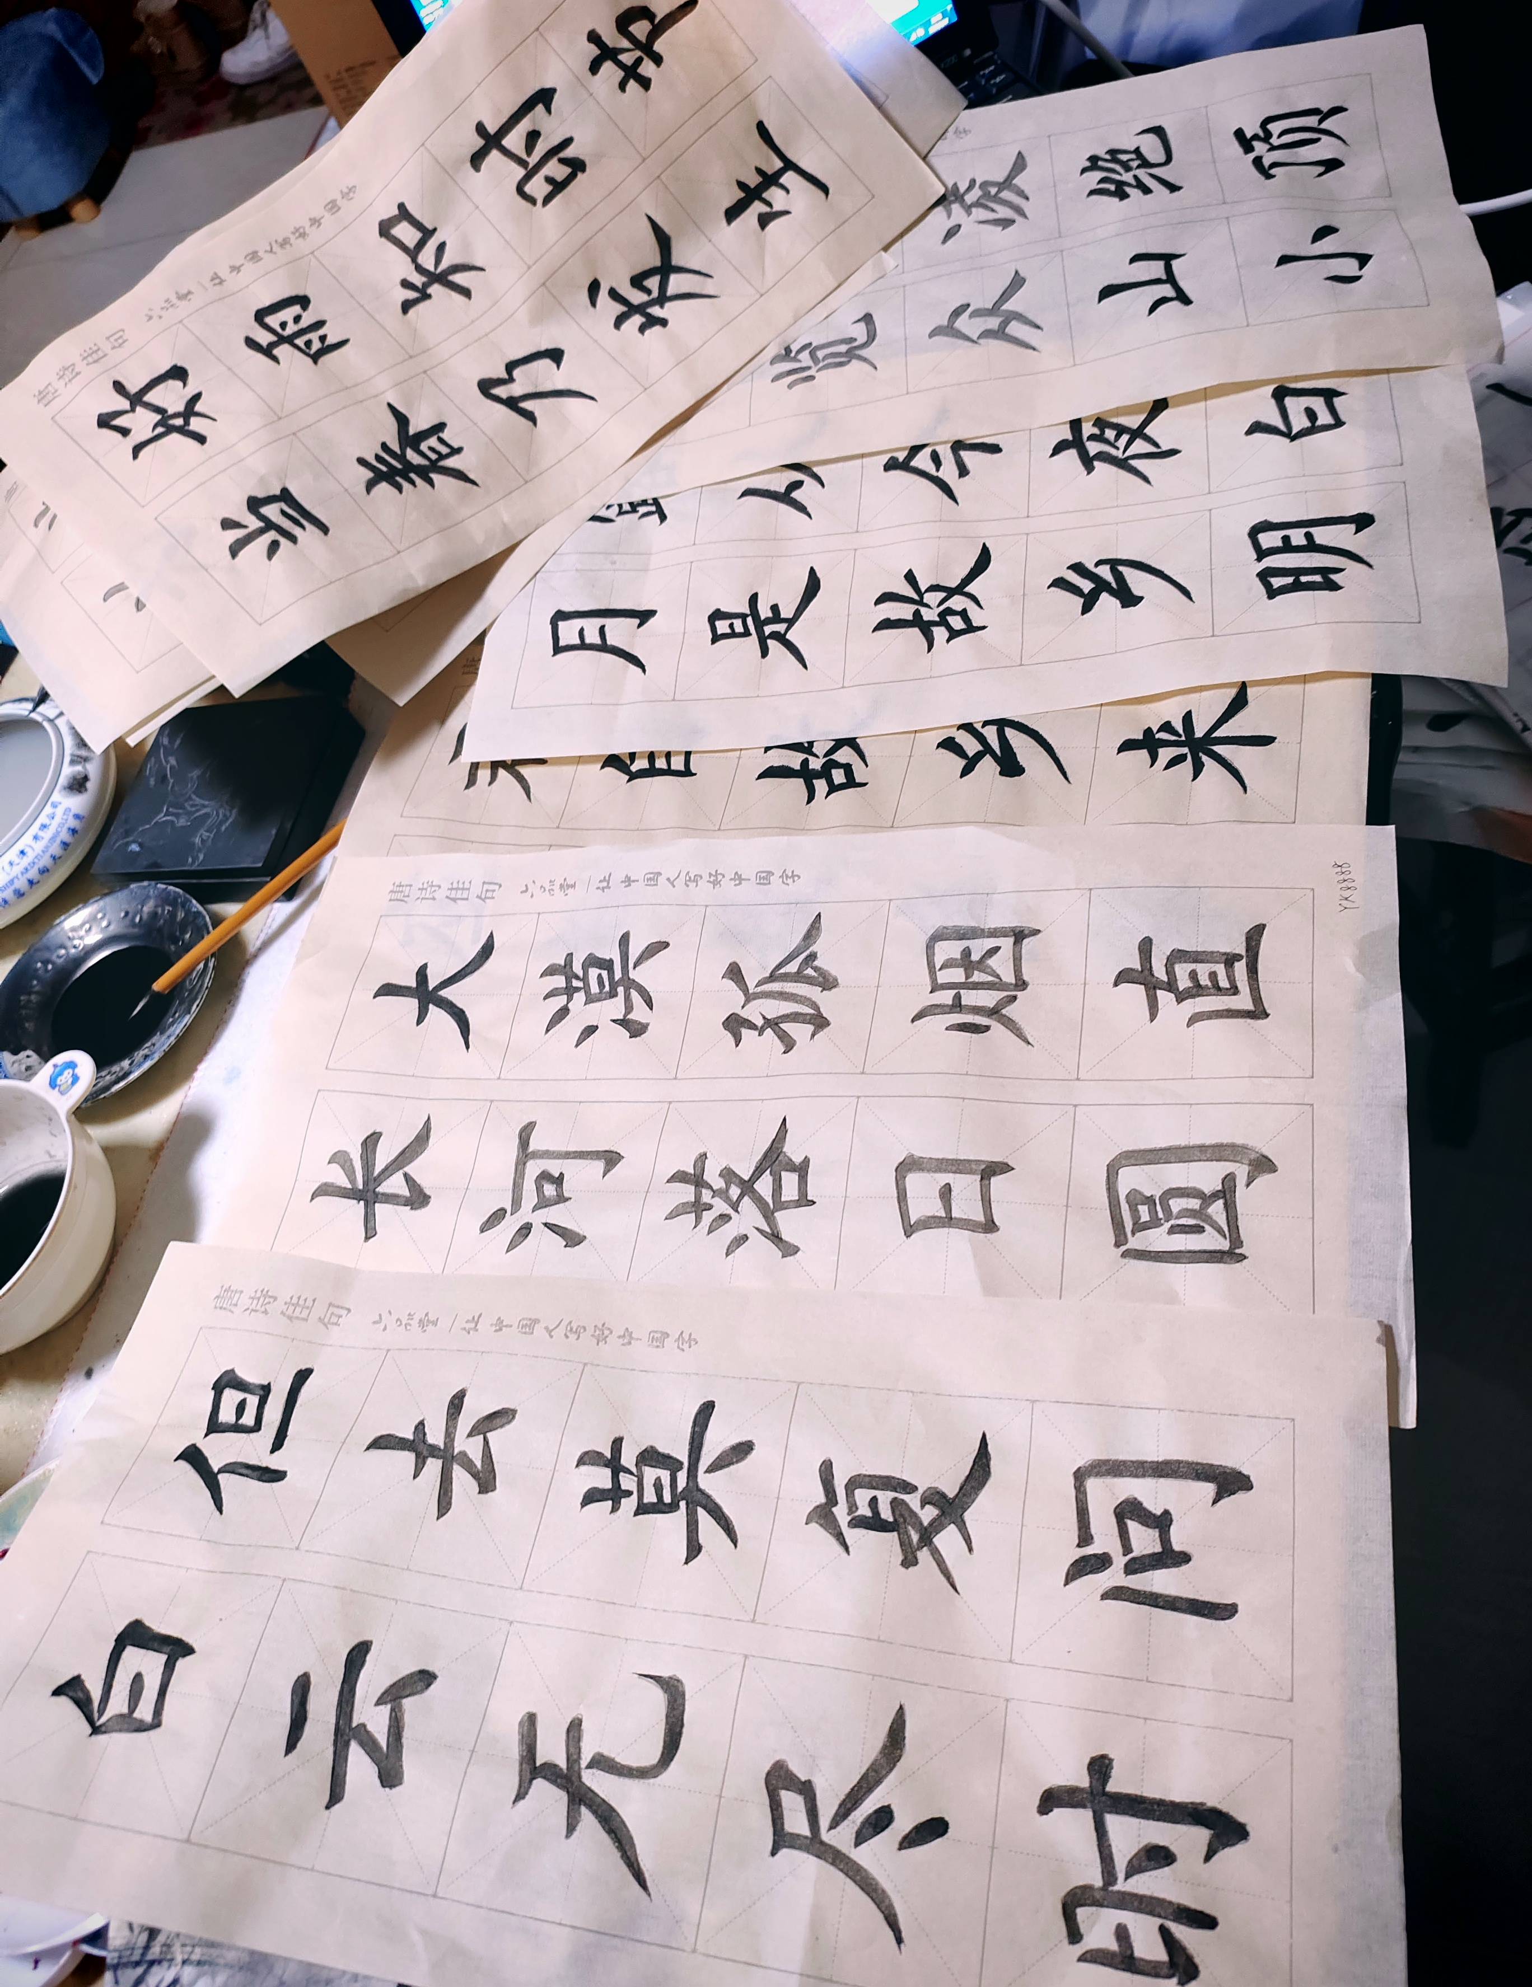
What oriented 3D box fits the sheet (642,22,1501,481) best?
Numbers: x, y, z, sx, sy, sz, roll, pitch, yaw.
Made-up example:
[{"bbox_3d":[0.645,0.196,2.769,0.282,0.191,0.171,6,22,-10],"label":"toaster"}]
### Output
[{"bbox_3d":[0.113,-0.379,0.823,0.459,0.020,0.232,-5,61,13],"label":"sheet"}]

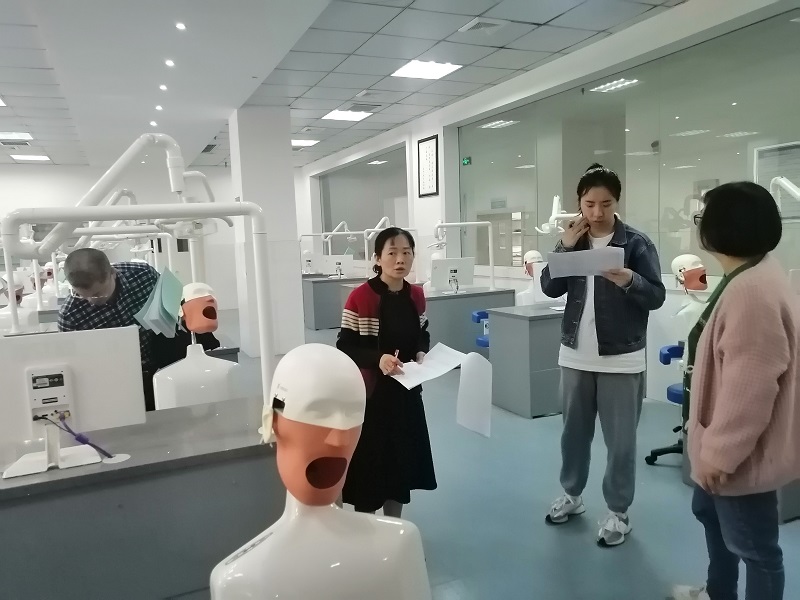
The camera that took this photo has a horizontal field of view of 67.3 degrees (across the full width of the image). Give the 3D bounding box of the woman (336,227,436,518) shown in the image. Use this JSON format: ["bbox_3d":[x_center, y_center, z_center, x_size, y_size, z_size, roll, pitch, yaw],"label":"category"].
[{"bbox_3d":[-0.051,0.390,2.930,0.480,1.500,0.380,-5,7,-25],"label":"woman"}]

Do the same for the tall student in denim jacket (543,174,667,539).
[{"bbox_3d":[0.969,0.241,2.890,0.600,1.720,0.440,2,8,33],"label":"tall student in denim jacket"}]

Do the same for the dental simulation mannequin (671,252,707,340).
[{"bbox_3d":[1.980,0.012,4.000,0.430,0.630,0.270,-6,7,-28],"label":"dental simulation mannequin"}]

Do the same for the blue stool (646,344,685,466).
[{"bbox_3d":[1.781,0.643,3.715,0.540,0.700,0.540,-2,6,-1],"label":"blue stool"}]

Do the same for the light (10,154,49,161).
[{"bbox_3d":[-6.634,-2.554,10.794,0.600,0.050,0.600,-5,7,-24],"label":"light"}]

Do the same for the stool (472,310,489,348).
[{"bbox_3d":[0.885,0.464,5.716,0.540,0.700,0.540,-3,6,-7],"label":"stool"}]

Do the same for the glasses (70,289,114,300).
[{"bbox_3d":[-1.222,-0.042,2.380,0.140,0.140,0.045,-5,-35,-27],"label":"glasses"}]

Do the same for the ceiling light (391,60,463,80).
[{"bbox_3d":[0.254,-2.297,5.973,0.600,0.070,0.600,-5,7,-23],"label":"ceiling light"}]

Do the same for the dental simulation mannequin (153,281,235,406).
[{"bbox_3d":[-0.907,0.232,2.685,0.390,0.610,0.260,-5,7,-24],"label":"dental simulation mannequin"}]

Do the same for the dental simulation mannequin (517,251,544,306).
[{"bbox_3d":[1.281,-0.143,5.600,0.430,0.630,0.270,-6,7,-28],"label":"dental simulation mannequin"}]

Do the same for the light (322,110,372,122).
[{"bbox_3d":[-0.695,-2.503,8.109,0.600,0.070,0.600,-5,7,-23],"label":"light"}]

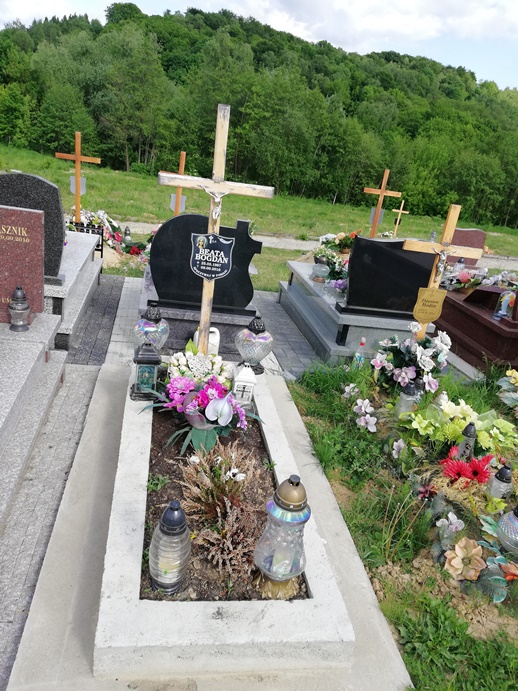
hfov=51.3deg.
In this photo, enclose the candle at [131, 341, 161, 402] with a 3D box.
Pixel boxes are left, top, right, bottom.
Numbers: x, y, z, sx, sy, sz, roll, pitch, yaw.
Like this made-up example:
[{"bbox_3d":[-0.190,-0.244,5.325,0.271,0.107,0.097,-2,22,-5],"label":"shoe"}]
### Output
[{"bbox_3d":[-0.561,0.121,2.727,0.140,0.285,0.140,4,21,-11],"label":"candle"}]

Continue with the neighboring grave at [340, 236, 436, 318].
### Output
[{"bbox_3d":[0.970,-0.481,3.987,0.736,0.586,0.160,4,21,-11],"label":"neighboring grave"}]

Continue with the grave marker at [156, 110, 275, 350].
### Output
[{"bbox_3d":[-0.255,-0.472,2.834,0.587,1.465,0.090,4,21,-11],"label":"grave marker"}]

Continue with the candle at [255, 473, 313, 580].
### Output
[{"bbox_3d":[0.095,0.591,1.673,0.185,0.420,0.185,4,21,-11],"label":"candle"}]

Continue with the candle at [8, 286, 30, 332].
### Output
[{"bbox_3d":[-1.253,-0.196,2.812,0.112,0.235,0.112,4,21,-11],"label":"candle"}]

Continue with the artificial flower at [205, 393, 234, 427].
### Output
[{"bbox_3d":[-0.197,0.319,2.684,0.140,0.150,0.060,4,-20,-11],"label":"artificial flower"}]

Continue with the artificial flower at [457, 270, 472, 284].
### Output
[{"bbox_3d":[1.986,-0.657,5.207,0.140,0.130,0.120,4,21,-11],"label":"artificial flower"}]

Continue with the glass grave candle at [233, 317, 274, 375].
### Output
[{"bbox_3d":[-0.014,-0.007,3.195,0.240,0.335,0.140,4,21,-11],"label":"glass grave candle"}]

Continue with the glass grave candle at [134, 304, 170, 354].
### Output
[{"bbox_3d":[-0.600,-0.024,3.017,0.240,0.335,0.140,4,21,-11],"label":"glass grave candle"}]

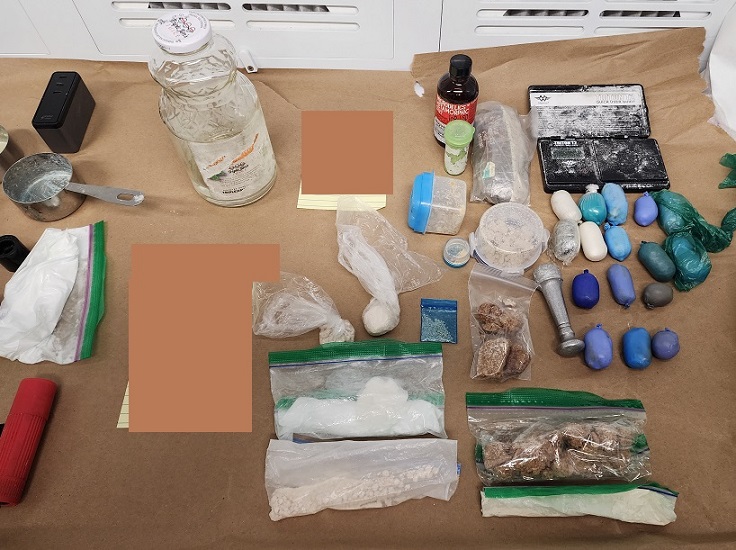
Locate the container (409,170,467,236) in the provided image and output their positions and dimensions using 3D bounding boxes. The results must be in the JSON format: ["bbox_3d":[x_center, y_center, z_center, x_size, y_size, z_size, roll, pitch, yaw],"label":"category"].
[{"bbox_3d":[0.077,-0.083,0.563,0.059,0.051,0.053,5,58,6],"label":"container"}]

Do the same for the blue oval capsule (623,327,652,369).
[{"bbox_3d":[0.262,0.071,0.475,0.022,0.021,0.042,11,58,9],"label":"blue oval capsule"}]

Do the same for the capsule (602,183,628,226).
[{"bbox_3d":[0.288,-0.083,0.570,0.025,0.025,0.057,5,58,6],"label":"capsule"}]

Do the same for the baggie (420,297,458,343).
[{"bbox_3d":[0.072,0.046,0.492,0.038,0.005,0.050,3,58,4],"label":"baggie"}]

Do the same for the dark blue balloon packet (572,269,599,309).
[{"bbox_3d":[0.221,0.015,0.495,0.025,0.025,0.044,10,59,8],"label":"dark blue balloon packet"}]

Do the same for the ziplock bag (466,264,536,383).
[{"bbox_3d":[0.132,0.044,0.480,0.068,0.025,0.126,9,59,7],"label":"ziplock bag"}]

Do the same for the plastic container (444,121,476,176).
[{"bbox_3d":[0.110,-0.155,0.602,0.035,0.061,0.035,-4,57,0],"label":"plastic container"}]

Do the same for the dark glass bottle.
[{"bbox_3d":[0.110,-0.215,0.610,0.049,0.113,0.049,8,58,7],"label":"dark glass bottle"}]

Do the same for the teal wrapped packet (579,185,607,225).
[{"bbox_3d":[0.261,-0.079,0.567,0.028,0.028,0.046,10,58,8],"label":"teal wrapped packet"}]

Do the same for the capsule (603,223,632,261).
[{"bbox_3d":[0.269,-0.034,0.525,0.025,0.025,0.045,6,58,5],"label":"capsule"}]

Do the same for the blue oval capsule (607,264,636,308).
[{"bbox_3d":[0.259,0.010,0.498,0.024,0.024,0.048,1,58,2],"label":"blue oval capsule"}]

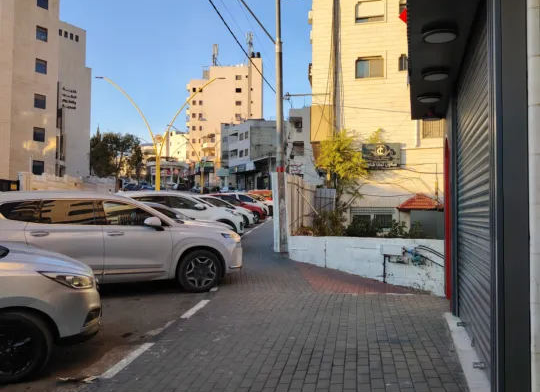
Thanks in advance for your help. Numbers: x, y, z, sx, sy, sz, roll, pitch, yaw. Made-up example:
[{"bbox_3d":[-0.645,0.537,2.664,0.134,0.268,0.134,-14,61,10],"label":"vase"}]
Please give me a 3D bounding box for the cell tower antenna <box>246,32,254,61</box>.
[{"bbox_3d":[-4.950,-37.600,126.000,1.700,7.000,1.700,0,-2,0],"label":"cell tower antenna"}]

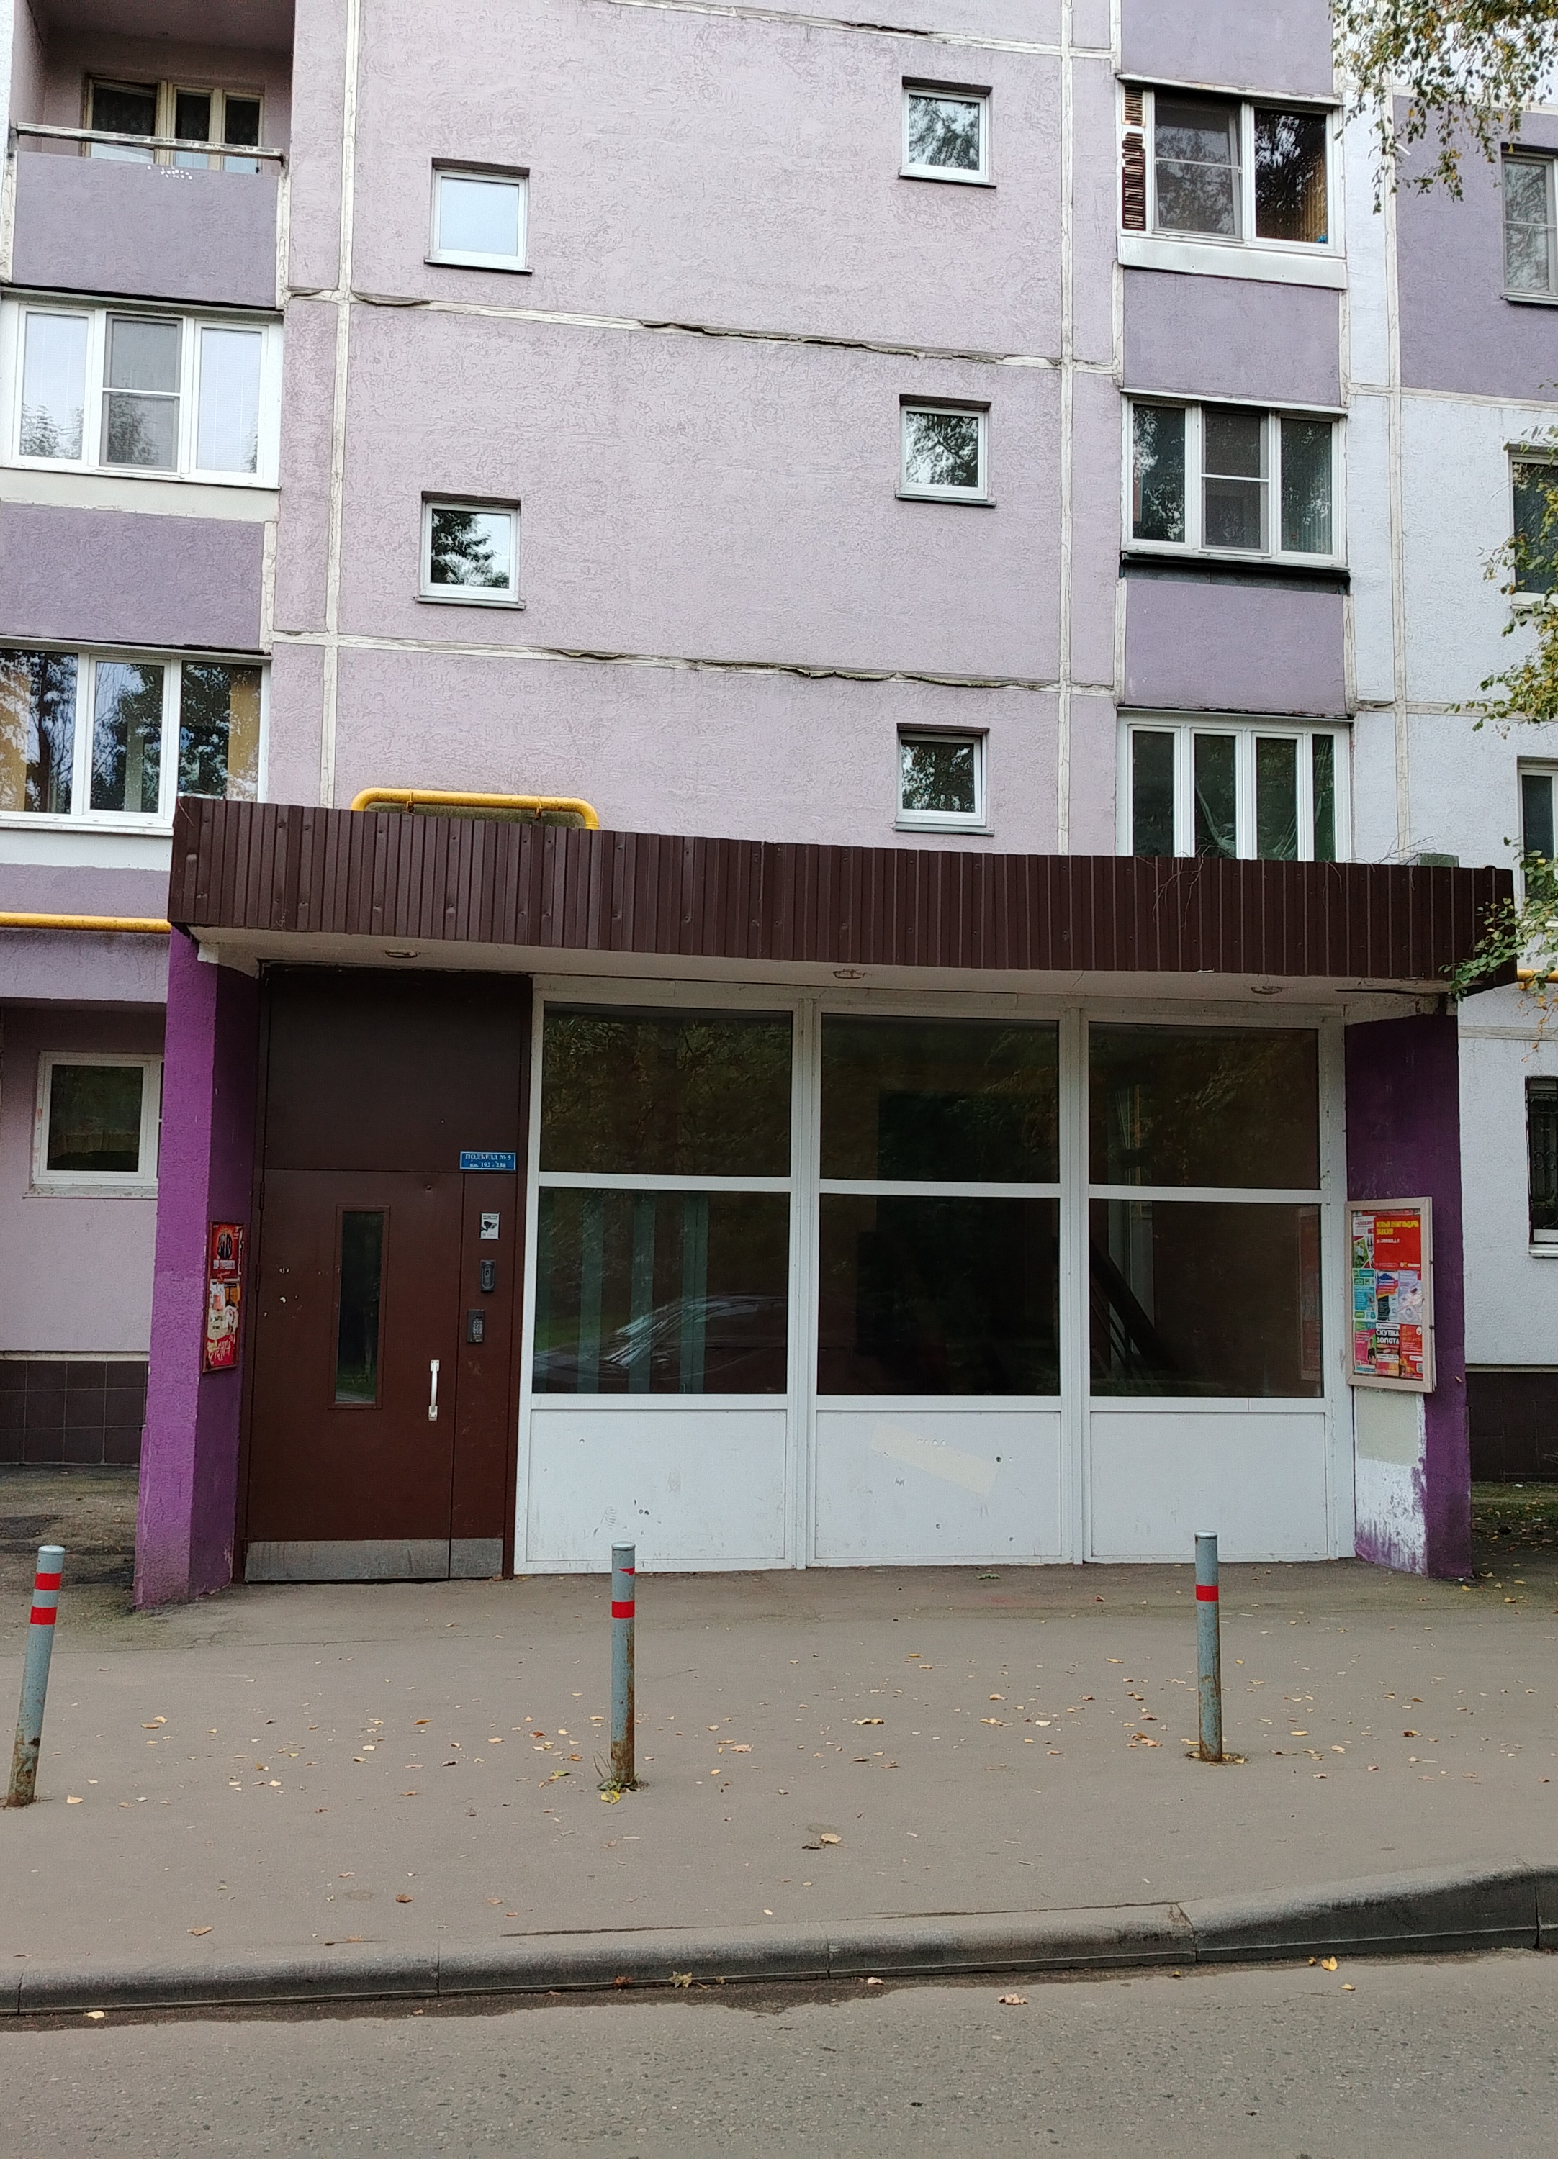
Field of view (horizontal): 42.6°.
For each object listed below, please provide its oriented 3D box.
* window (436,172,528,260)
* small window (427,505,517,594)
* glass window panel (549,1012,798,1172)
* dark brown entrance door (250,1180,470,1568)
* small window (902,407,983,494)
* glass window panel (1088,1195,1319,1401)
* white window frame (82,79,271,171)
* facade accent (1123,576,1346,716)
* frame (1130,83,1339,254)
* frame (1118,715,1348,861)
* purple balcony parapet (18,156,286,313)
[{"bbox_3d":[-2.441,-7.043,16.301,0.726,0.693,0.120,2,-6,-10],"label":"window"},{"bbox_3d":[-2.464,-4.255,16.036,0.695,0.692,0.110,2,-6,-10],"label":"small window"},{"bbox_3d":[-0.640,0.080,11.533,1.460,0.958,0.060,2,-5,-10],"label":"glass window panel"},{"bbox_3d":[-2.154,1.508,10.225,1.012,2.057,0.080,2,-6,-10],"label":"dark brown entrance door"},{"bbox_3d":[1.362,-5.227,16.700,0.710,0.700,0.120,2,-5,-10],"label":"small window"},{"bbox_3d":[2.397,1.237,11.203,1.364,1.090,0.050,2,-6,-9],"label":"glass window panel"},{"bbox_3d":[-5.191,-7.822,17.054,1.480,1.400,0.120,2,-6,-9],"label":"white window frame"},{"bbox_3d":[3.876,-3.660,17.042,1.961,1.081,0.120,2,-6,-9],"label":"facade accent"},{"bbox_3d":[3.978,-7.942,17.413,1.894,1.336,0.130,2,-6,-10],"label":"frame"},{"bbox_3d":[3.818,-2.360,16.777,2.067,1.388,0.150,2,-6,-10],"label":"frame"},{"bbox_3d":[-5.000,-6.694,15.840,2.004,1.088,0.120,2,-6,-9],"label":"purple balcony parapet"}]

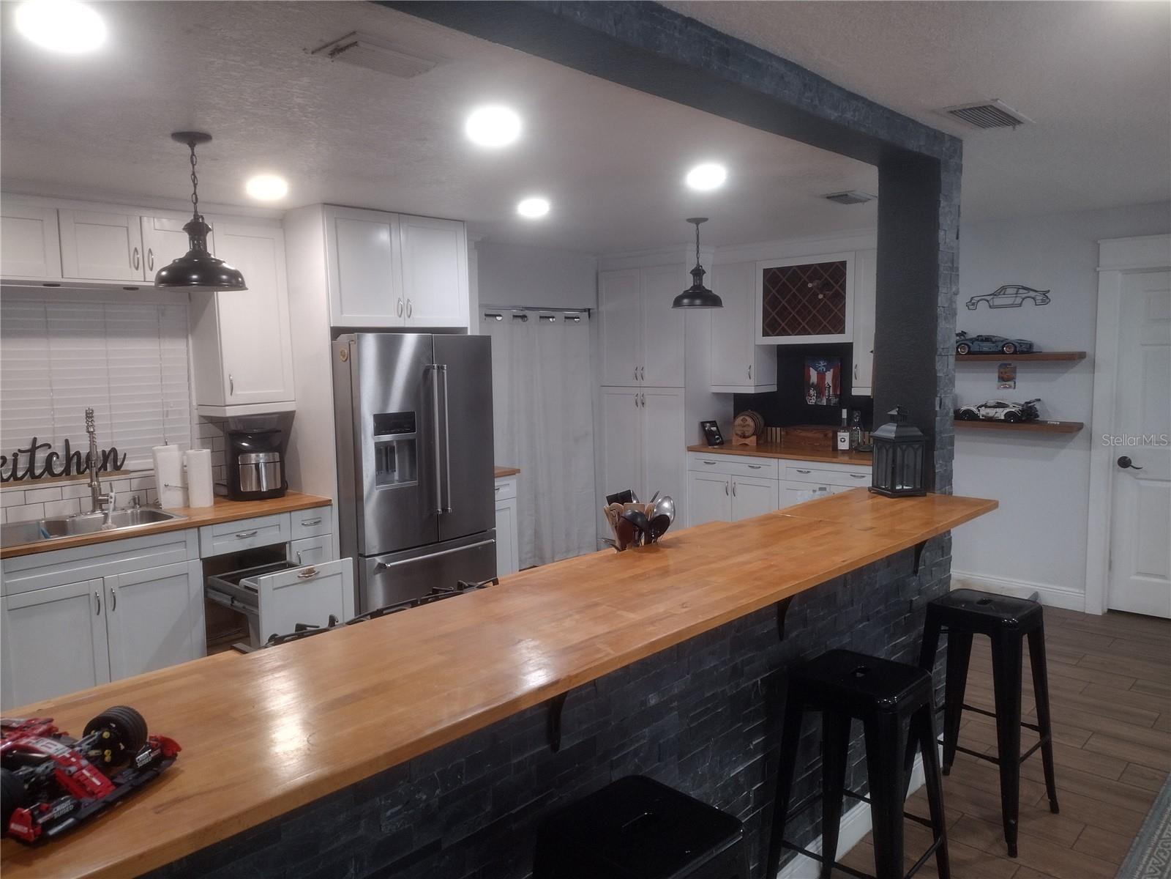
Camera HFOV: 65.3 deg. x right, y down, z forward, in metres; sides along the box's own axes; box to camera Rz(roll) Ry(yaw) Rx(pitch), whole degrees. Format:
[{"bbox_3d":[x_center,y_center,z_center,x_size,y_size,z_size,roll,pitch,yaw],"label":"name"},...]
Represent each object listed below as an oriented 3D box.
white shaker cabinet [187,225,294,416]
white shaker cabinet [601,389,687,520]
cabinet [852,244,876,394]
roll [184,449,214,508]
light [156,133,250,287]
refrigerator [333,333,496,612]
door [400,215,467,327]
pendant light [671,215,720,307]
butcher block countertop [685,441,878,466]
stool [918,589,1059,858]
[{"bbox_3d":[-1.766,-0.603,4.681,0.321,0.933,0.379,4,8,41],"label":"white shaker cabinet"},{"bbox_3d":[0.656,0.230,7.498,0.865,1.340,0.610,4,8,43],"label":"white shaker cabinet"},{"bbox_3d":[2.082,-0.795,6.261,0.360,0.980,0.330,4,8,43],"label":"cabinet"},{"bbox_3d":[-1.907,0.193,4.520,0.120,0.280,0.120,-1,6,0],"label":"roll"},{"bbox_3d":[-1.321,-0.768,3.105,0.312,0.498,0.312,4,8,41],"label":"light"},{"bbox_3d":[-1.067,0.289,5.269,0.740,1.770,0.901,4,8,43],"label":"refrigerator"},{"bbox_3d":[-0.861,-0.946,5.193,0.025,0.612,0.460,4,8,42],"label":"door"},{"bbox_3d":[0.661,-1.035,5.380,0.312,0.497,0.312,-1,6,0],"label":"pendant light"},{"bbox_3d":[1.512,0.088,6.475,1.520,0.038,0.620,4,8,41],"label":"butcher block countertop"},{"bbox_3d":[1.387,0.944,3.216,0.420,0.767,0.420,-6,8,-43],"label":"stool"}]

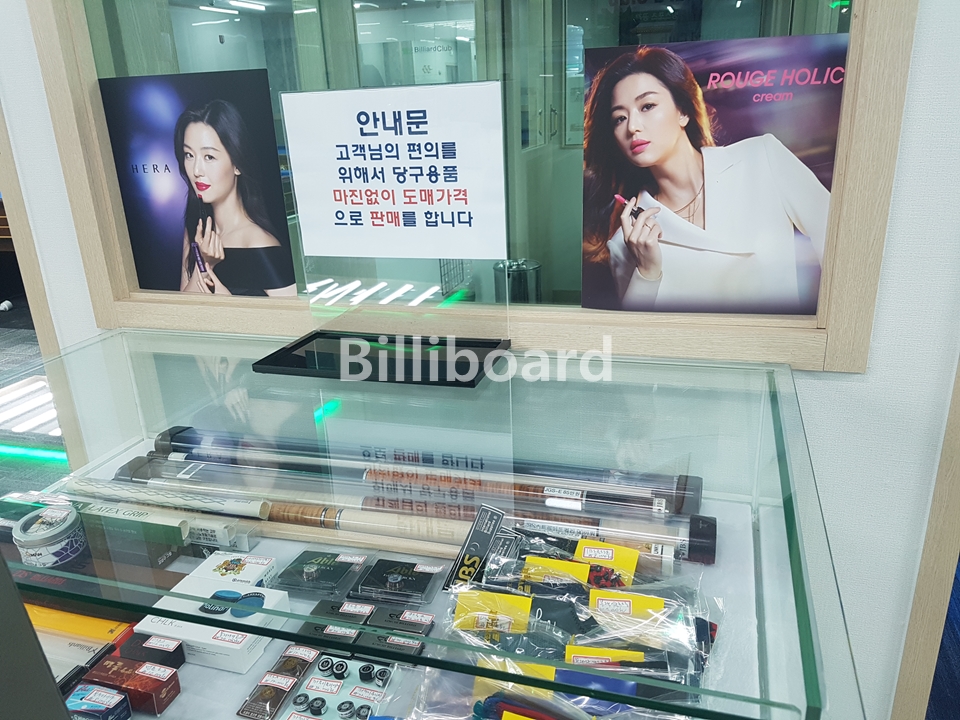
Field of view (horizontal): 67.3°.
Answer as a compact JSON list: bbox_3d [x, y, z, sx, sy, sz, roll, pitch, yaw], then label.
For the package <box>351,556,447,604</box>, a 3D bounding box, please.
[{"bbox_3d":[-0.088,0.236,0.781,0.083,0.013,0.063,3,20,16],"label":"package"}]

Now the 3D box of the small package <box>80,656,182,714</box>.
[{"bbox_3d":[-0.309,0.290,0.643,0.076,0.024,0.029,3,20,17],"label":"small package"}]

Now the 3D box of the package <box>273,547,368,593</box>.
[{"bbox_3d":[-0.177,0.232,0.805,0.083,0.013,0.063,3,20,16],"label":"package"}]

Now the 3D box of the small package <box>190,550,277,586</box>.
[{"bbox_3d":[-0.271,0.238,0.791,0.077,0.021,0.056,2,20,15],"label":"small package"}]

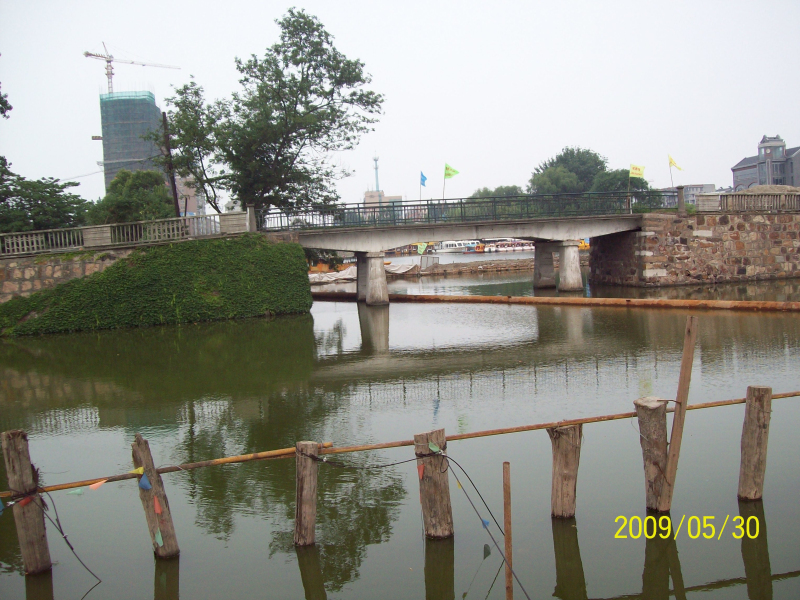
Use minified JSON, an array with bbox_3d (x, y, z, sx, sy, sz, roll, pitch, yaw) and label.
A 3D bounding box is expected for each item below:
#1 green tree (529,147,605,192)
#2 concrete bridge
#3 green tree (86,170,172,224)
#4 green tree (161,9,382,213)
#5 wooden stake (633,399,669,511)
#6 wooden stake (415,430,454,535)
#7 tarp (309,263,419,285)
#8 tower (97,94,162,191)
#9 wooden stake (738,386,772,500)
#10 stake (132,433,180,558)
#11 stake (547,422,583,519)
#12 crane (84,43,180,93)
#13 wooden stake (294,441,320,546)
[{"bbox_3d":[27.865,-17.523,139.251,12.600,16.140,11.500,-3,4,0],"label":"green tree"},{"bbox_3d":[2.381,-2.485,40.791,18.600,4.560,5.400,-4,4,-8],"label":"concrete bridge"},{"bbox_3d":[-22.334,-7.293,70.240,7.300,7.401,7.000,-4,4,-17],"label":"green tree"},{"bbox_3d":[-6.295,-8.719,41.990,11.200,11.610,9.500,-3,4,0],"label":"green tree"},{"bbox_3d":[2.009,1.207,6.571,0.241,0.852,0.241,-3,4,17],"label":"wooden stake"},{"bbox_3d":[0.266,1.354,6.228,0.222,0.804,0.222,-6,4,2],"label":"wooden stake"},{"bbox_3d":[-3.045,-2.463,69.178,9.600,1.150,2.800,-4,4,-12],"label":"tarp"},{"bbox_3d":[-125.620,-58.161,403.526,24.500,79.059,22.000,-3,4,3],"label":"tower"},{"bbox_3d":[2.835,1.131,6.649,0.202,0.901,0.202,5,7,22],"label":"wooden stake"},{"bbox_3d":[-1.808,1.427,6.119,0.186,0.920,0.186,-12,6,-16],"label":"stake"},{"bbox_3d":[1.297,1.315,6.539,0.248,0.723,0.248,0,4,10],"label":"stake"},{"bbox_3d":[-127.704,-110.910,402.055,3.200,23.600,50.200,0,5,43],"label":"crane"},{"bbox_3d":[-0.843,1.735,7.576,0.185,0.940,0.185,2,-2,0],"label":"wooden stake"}]

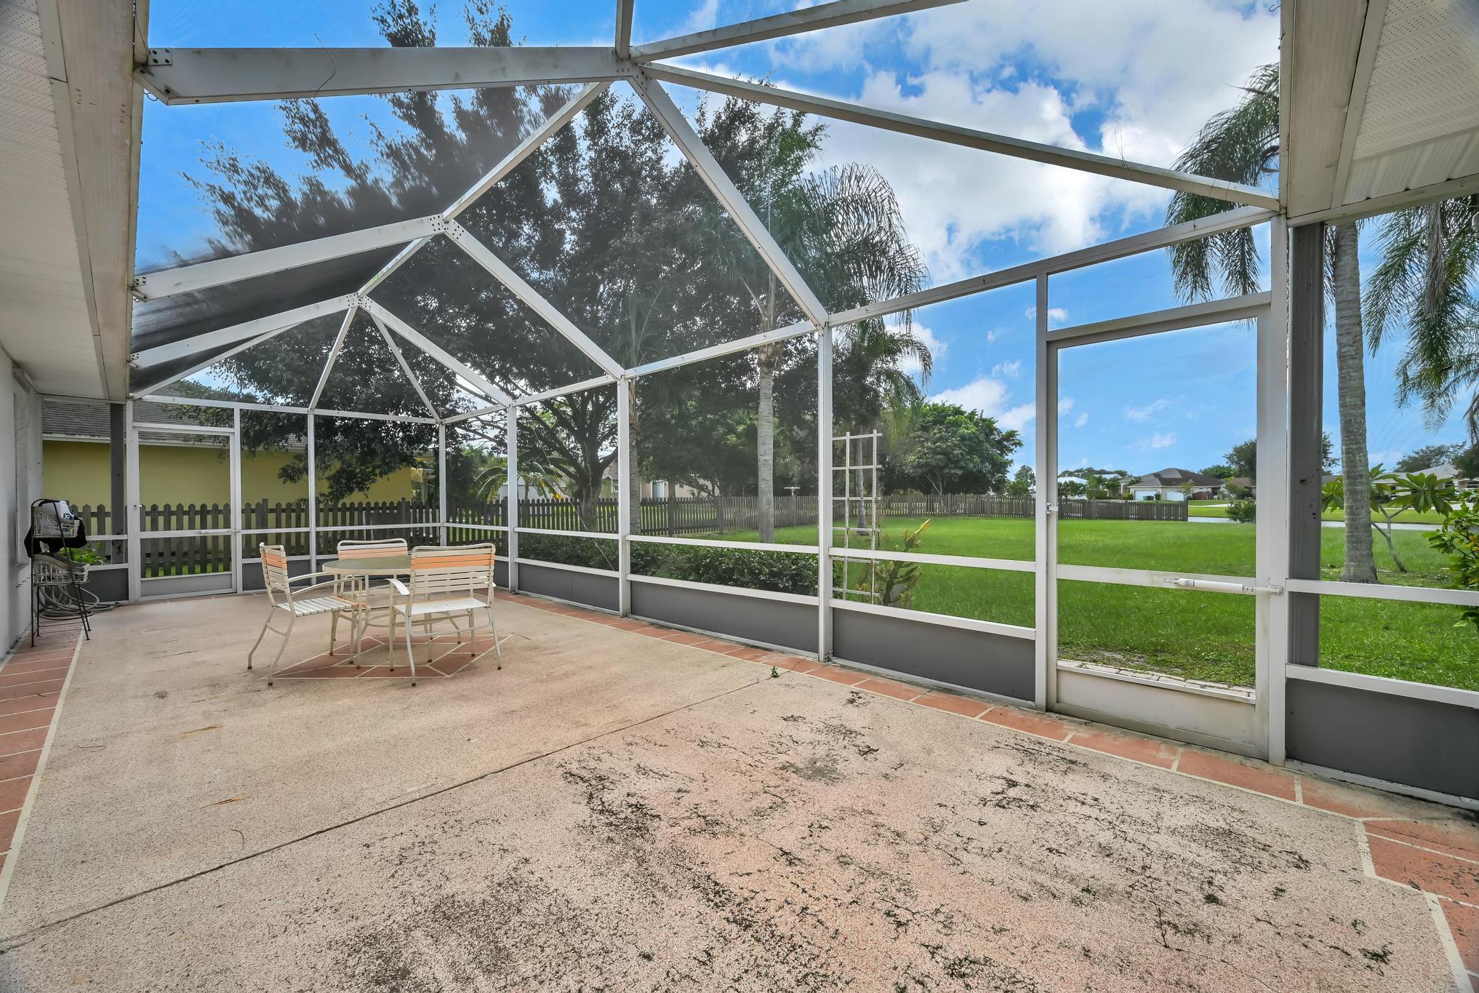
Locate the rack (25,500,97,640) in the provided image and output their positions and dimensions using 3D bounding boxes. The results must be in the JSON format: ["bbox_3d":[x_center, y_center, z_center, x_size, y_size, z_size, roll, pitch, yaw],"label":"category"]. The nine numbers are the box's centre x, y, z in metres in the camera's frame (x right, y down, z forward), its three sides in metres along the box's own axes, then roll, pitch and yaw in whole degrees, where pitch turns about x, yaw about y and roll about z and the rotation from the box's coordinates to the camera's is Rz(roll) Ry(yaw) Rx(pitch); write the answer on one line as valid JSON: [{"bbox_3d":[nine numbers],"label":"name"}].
[{"bbox_3d":[-5.854,0.625,5.025,0.550,1.210,0.390,0,0,43],"label":"rack"}]

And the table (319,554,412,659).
[{"bbox_3d":[-2.574,0.855,4.496,1.090,0.715,1.090,0,0,43],"label":"table"}]

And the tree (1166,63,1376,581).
[{"bbox_3d":[9.050,-2.750,8.640,5.000,8.000,5.000,0,0,-44],"label":"tree"}]

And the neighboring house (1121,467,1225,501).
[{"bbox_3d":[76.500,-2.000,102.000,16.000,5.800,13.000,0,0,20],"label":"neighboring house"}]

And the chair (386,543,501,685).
[{"bbox_3d":[-2.050,0.770,4.054,0.590,0.880,0.580,0,0,-44],"label":"chair"}]

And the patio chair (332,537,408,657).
[{"bbox_3d":[-3.020,0.787,4.920,0.580,0.855,0.590,0,0,43],"label":"patio chair"}]

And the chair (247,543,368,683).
[{"bbox_3d":[-3.085,0.776,4.105,0.600,0.880,0.570,0,0,42],"label":"chair"}]

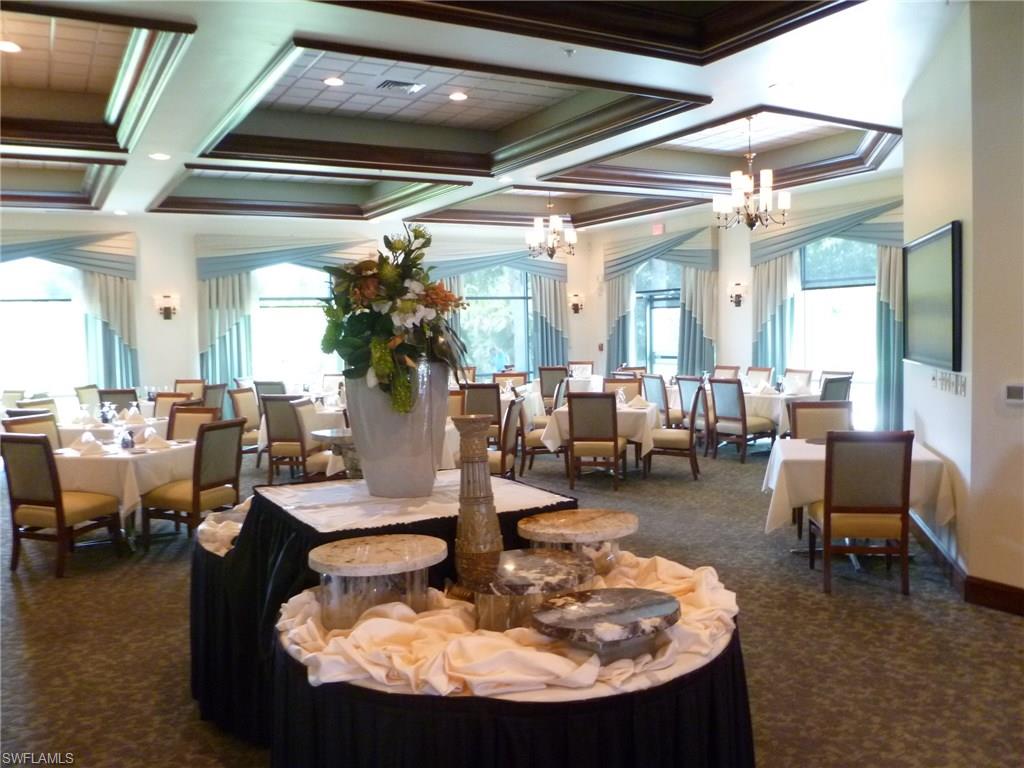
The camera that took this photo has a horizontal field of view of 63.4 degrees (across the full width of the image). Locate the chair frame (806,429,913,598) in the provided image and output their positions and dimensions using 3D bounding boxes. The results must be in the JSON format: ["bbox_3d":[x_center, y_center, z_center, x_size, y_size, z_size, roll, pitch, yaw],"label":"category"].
[{"bbox_3d":[2.132,0.744,5.083,0.495,0.960,0.585,-1,4,12],"label":"chair frame"}]

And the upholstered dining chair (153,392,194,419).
[{"bbox_3d":[-3.971,0.598,9.327,0.490,0.965,0.600,0,4,16],"label":"upholstered dining chair"}]

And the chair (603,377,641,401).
[{"bbox_3d":[1.245,0.458,9.669,0.520,0.980,0.600,0,4,18],"label":"chair"}]

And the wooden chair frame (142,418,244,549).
[{"bbox_3d":[-2.452,0.769,6.450,0.585,0.960,0.495,0,4,22],"label":"wooden chair frame"}]

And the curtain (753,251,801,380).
[{"bbox_3d":[3.667,-0.533,11.467,0.160,2.540,0.900,-4,5,-28],"label":"curtain"}]

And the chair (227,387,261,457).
[{"bbox_3d":[-3.006,0.531,9.931,0.600,0.965,0.490,0,4,19],"label":"chair"}]

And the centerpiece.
[{"bbox_3d":[-0.481,-0.100,3.419,0.590,1.104,0.520,-2,4,-8],"label":"centerpiece"}]

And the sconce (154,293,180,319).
[{"bbox_3d":[-5.082,-1.158,12.220,0.330,0.370,0.160,-4,5,-28],"label":"sconce"}]

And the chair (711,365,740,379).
[{"bbox_3d":[2.893,0.261,11.922,0.600,0.980,0.520,-4,5,-31],"label":"chair"}]

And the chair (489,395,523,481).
[{"bbox_3d":[-0.188,0.614,7.812,0.600,0.965,0.490,0,4,13],"label":"chair"}]

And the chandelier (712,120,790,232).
[{"bbox_3d":[2.625,-2.322,9.165,0.870,1.230,0.870,-4,5,-29],"label":"chandelier"}]

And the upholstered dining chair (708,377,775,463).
[{"bbox_3d":[2.746,0.408,9.830,0.580,0.965,0.490,-4,5,-33],"label":"upholstered dining chair"}]

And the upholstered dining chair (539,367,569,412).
[{"bbox_3d":[0.762,0.204,13.197,0.490,0.965,0.600,0,4,24],"label":"upholstered dining chair"}]

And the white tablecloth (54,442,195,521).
[{"bbox_3d":[-3.128,0.872,6.671,0.970,0.760,0.970,0,4,15],"label":"white tablecloth"}]

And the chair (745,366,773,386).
[{"bbox_3d":[3.222,0.287,11.427,0.600,0.980,0.520,-4,5,-30],"label":"chair"}]

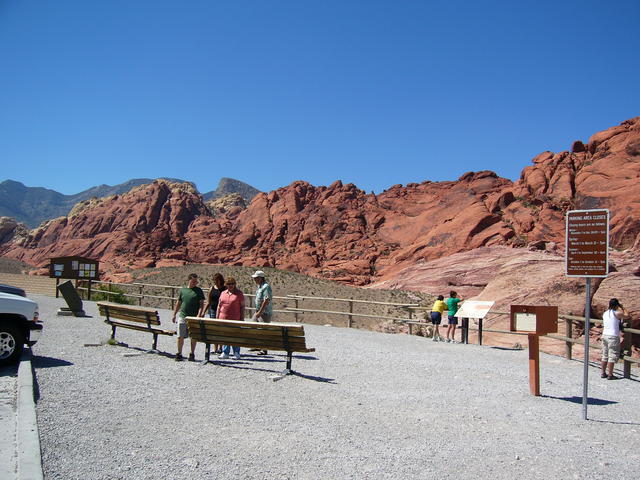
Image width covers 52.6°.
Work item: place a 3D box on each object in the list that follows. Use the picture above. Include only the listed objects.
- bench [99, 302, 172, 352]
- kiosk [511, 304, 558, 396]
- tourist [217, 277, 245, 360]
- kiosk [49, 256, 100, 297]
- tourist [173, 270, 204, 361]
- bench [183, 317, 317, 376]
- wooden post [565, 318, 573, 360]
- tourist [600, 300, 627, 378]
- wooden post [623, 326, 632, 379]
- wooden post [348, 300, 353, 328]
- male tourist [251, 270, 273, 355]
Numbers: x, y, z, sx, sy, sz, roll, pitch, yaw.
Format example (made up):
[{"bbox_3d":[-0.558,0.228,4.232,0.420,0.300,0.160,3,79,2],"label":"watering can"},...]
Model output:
[{"bbox_3d":[-4.212,1.972,14.817,2.420,0.850,0.600,-1,-4,42],"label":"bench"},{"bbox_3d":[3.477,1.785,10.457,0.530,1.440,0.560,3,-3,-29],"label":"kiosk"},{"bbox_3d":[-1.850,1.607,13.343,0.560,1.660,0.360,1,-3,14],"label":"tourist"},{"bbox_3d":[-12.984,2.007,34.360,2.600,2.330,0.400,2,-3,-3],"label":"kiosk"},{"bbox_3d":[-2.579,1.516,12.745,0.580,1.720,0.360,2,-3,-14],"label":"tourist"},{"bbox_3d":[-1.300,1.929,12.096,2.450,0.850,0.600,0,-3,26],"label":"bench"},{"bbox_3d":[6.120,2.378,15.879,0.140,1.120,0.140,3,-3,-23],"label":"wooden post"},{"bbox_3d":[5.861,1.962,12.942,0.400,1.620,0.450,4,-4,-41],"label":"tourist"},{"bbox_3d":[6.221,2.224,13.079,0.140,1.120,0.140,2,-3,-11],"label":"wooden post"},{"bbox_3d":[1.140,2.705,23.929,0.150,1.100,0.150,-1,-4,41],"label":"wooden post"},{"bbox_3d":[-1.274,1.590,14.146,0.360,1.790,0.450,4,-4,-37],"label":"male tourist"}]

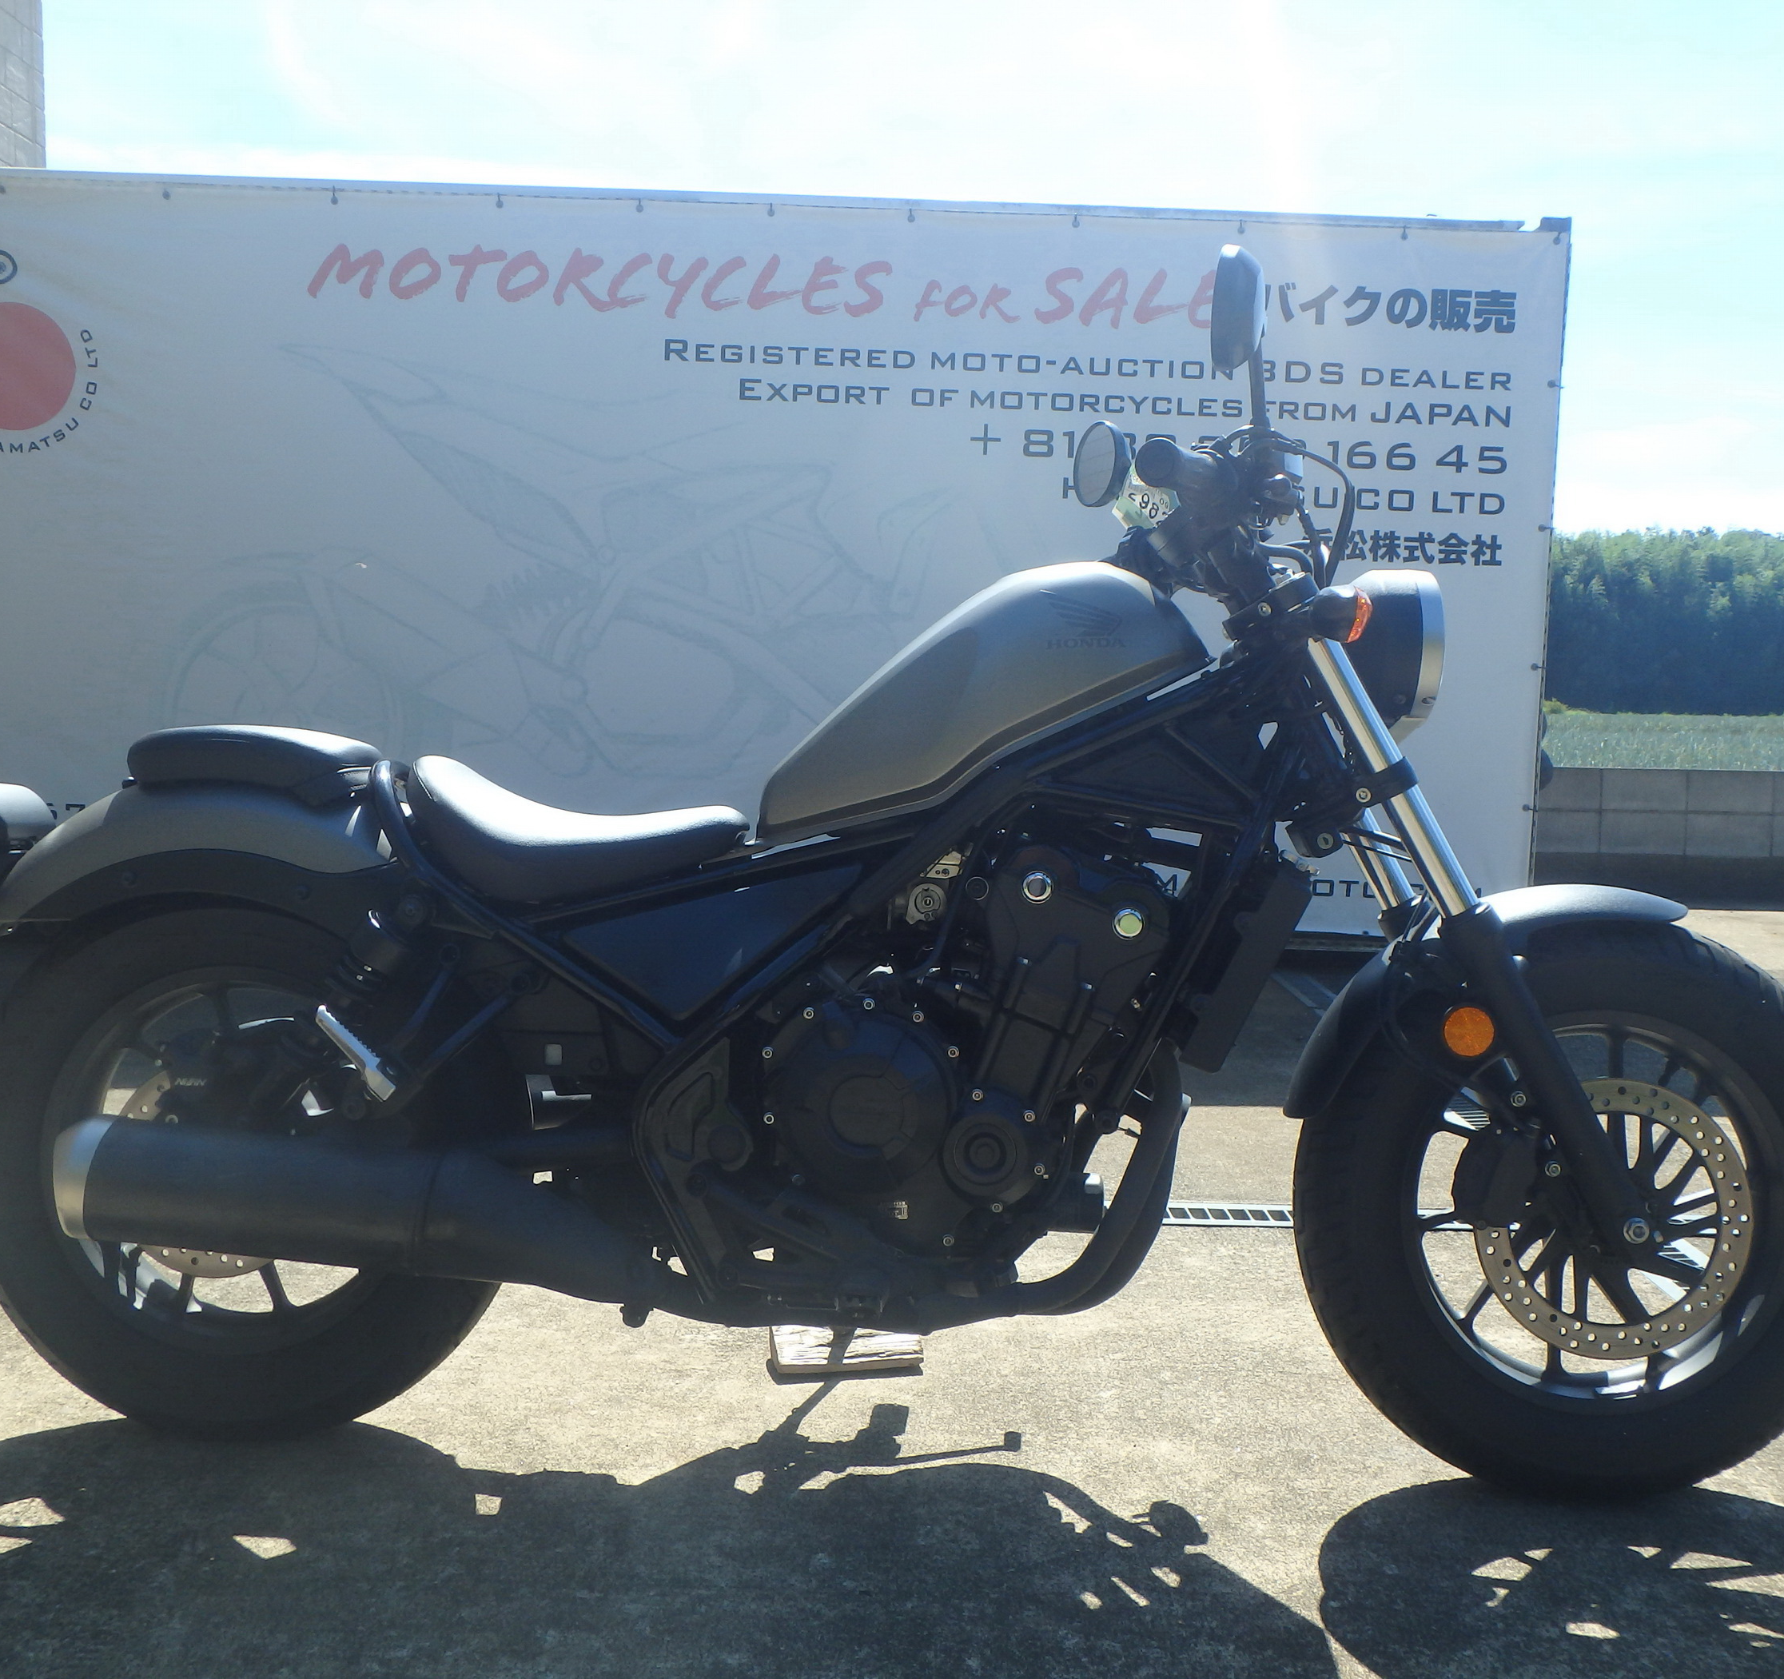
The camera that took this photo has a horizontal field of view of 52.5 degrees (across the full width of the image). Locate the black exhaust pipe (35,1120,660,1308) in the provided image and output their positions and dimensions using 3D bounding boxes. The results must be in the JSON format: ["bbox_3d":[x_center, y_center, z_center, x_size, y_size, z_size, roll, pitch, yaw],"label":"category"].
[{"bbox_3d":[-0.531,0.378,1.833,0.615,0.165,0.145,6,0,2],"label":"black exhaust pipe"}]

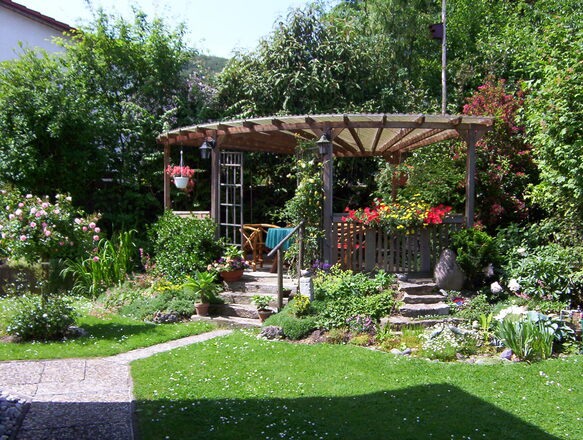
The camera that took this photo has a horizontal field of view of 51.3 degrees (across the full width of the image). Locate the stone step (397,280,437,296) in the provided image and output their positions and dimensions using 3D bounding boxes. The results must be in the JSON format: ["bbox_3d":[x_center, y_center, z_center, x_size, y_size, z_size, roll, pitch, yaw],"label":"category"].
[{"bbox_3d":[1.928,1.048,9.300,0.600,0.170,0.420,0,1,-18],"label":"stone step"}]

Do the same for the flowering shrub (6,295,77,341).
[{"bbox_3d":[-3.456,1.348,8.400,0.940,0.580,0.840,0,3,0],"label":"flowering shrub"}]

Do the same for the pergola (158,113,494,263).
[{"bbox_3d":[0.383,-0.475,10.990,5.600,2.480,3.600,1,3,12],"label":"pergola"}]

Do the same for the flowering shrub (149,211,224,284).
[{"bbox_3d":[-1.657,0.414,9.500,1.150,1.120,1.100,0,1,0],"label":"flowering shrub"}]

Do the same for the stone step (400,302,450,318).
[{"bbox_3d":[1.871,1.287,8.550,0.740,0.140,0.400,0,3,0],"label":"stone step"}]

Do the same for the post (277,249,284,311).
[{"bbox_3d":[-0.154,0.839,8.500,0.085,0.880,0.085,0,1,0],"label":"post"}]

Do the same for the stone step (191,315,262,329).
[{"bbox_3d":[-0.877,1.429,8.600,1.100,0.140,0.420,1,1,21],"label":"stone step"}]

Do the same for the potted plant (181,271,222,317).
[{"bbox_3d":[-1.288,1.052,8.700,0.540,0.640,0.520,0,1,0],"label":"potted plant"}]

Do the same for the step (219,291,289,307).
[{"bbox_3d":[-0.590,1.181,9.200,1.000,0.130,0.420,1,4,17],"label":"step"}]

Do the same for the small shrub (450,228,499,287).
[{"bbox_3d":[2.786,0.571,9.250,0.710,0.860,0.660,0,3,0],"label":"small shrub"}]

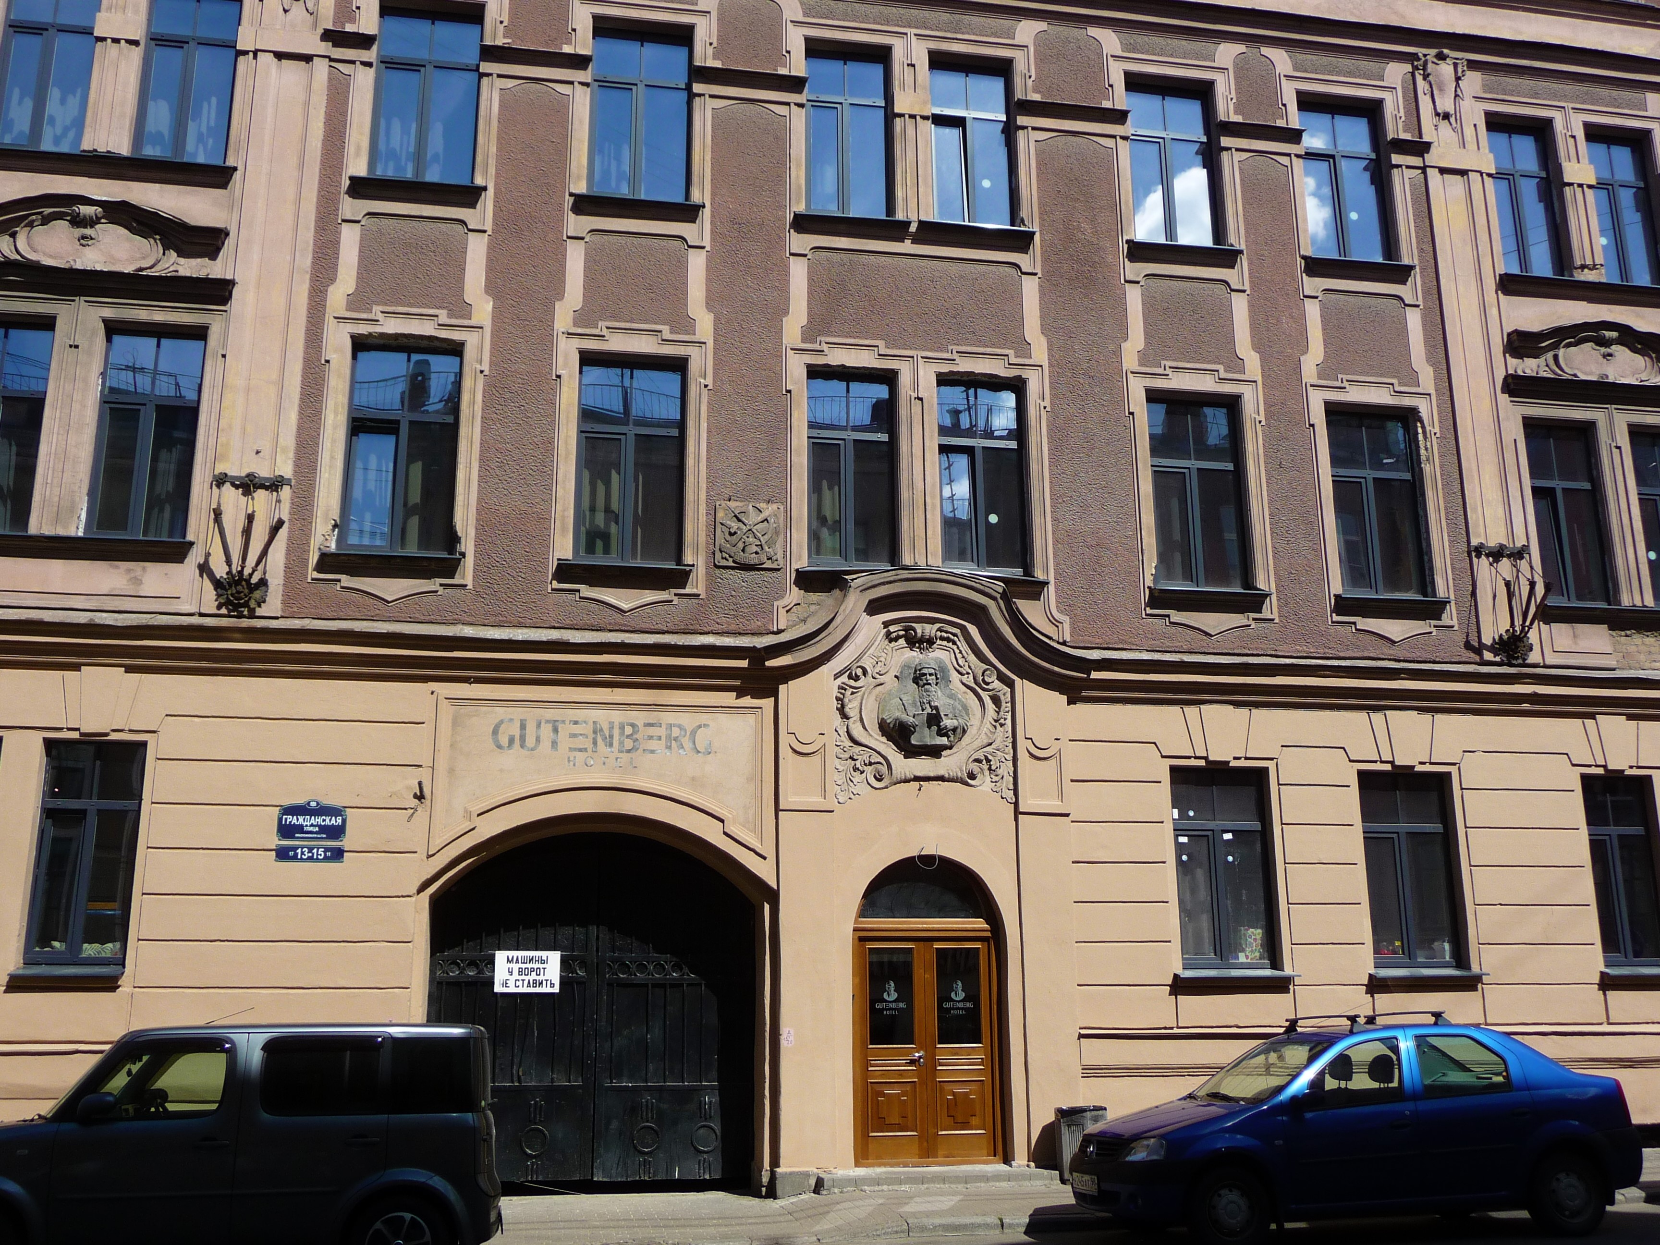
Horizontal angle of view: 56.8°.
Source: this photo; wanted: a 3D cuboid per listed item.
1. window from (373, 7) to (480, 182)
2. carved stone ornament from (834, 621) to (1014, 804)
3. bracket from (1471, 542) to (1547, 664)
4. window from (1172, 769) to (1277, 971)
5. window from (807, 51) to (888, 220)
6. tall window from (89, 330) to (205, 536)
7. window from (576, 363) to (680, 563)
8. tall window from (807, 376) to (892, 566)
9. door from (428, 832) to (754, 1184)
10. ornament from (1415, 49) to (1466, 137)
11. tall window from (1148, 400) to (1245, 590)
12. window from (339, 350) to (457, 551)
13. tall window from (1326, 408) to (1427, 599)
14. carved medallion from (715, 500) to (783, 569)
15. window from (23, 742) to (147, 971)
[{"bbox_3d":[-4.065,-5.315,15.487,1.010,1.891,0.150,2,-14,-10],"label":"window"},{"bbox_3d":[0.908,0.833,14.588,1.745,1.774,0.280,2,-14,-10],"label":"carved stone ornament"},{"bbox_3d":[7.544,-0.275,16.789,0.760,1.390,0.500,2,-15,-10],"label":"bracket"},{"bbox_3d":[4.247,2.662,16.608,1.027,2.130,0.200,2,-14,-10],"label":"window"},{"bbox_3d":[0.210,-5.685,17.974,0.991,2.186,0.200,2,-14,-10],"label":"window"},{"bbox_3d":[-6.301,-1.727,14.182,0.867,1.984,0.150,2,-14,-10],"label":"tall window"},{"bbox_3d":[-1.943,-1.551,14.924,1.027,2.024,0.150,2,-14,-10],"label":"window"},{"bbox_3d":[0.235,-1.697,16.972,0.979,2.253,0.200,2,-14,-10],"label":"tall window"},{"bbox_3d":[-2.270,3.689,14.868,3.153,3.343,0.550,2,-15,-10],"label":"door"},{"bbox_3d":[7.673,-6.651,19.173,0.734,1.078,0.280,2,-14,-10],"label":"ornament"},{"bbox_3d":[4.242,-1.493,17.698,1.073,2.321,0.200,2,-14,-10],"label":"tall window"},{"bbox_3d":[-4.468,-1.801,16.086,1.072,2.306,0.200,2,-14,-10],"label":"window"},{"bbox_3d":[5.766,-1.262,16.243,0.995,2.019,0.150,2,-14,-10],"label":"tall window"},{"bbox_3d":[-0.780,-0.840,14.788,0.649,0.656,0.100,2,-14,-10],"label":"carved medallion"},{"bbox_3d":[-6.415,1.976,13.231,0.853,1.923,0.150,2,-14,-10],"label":"window"}]

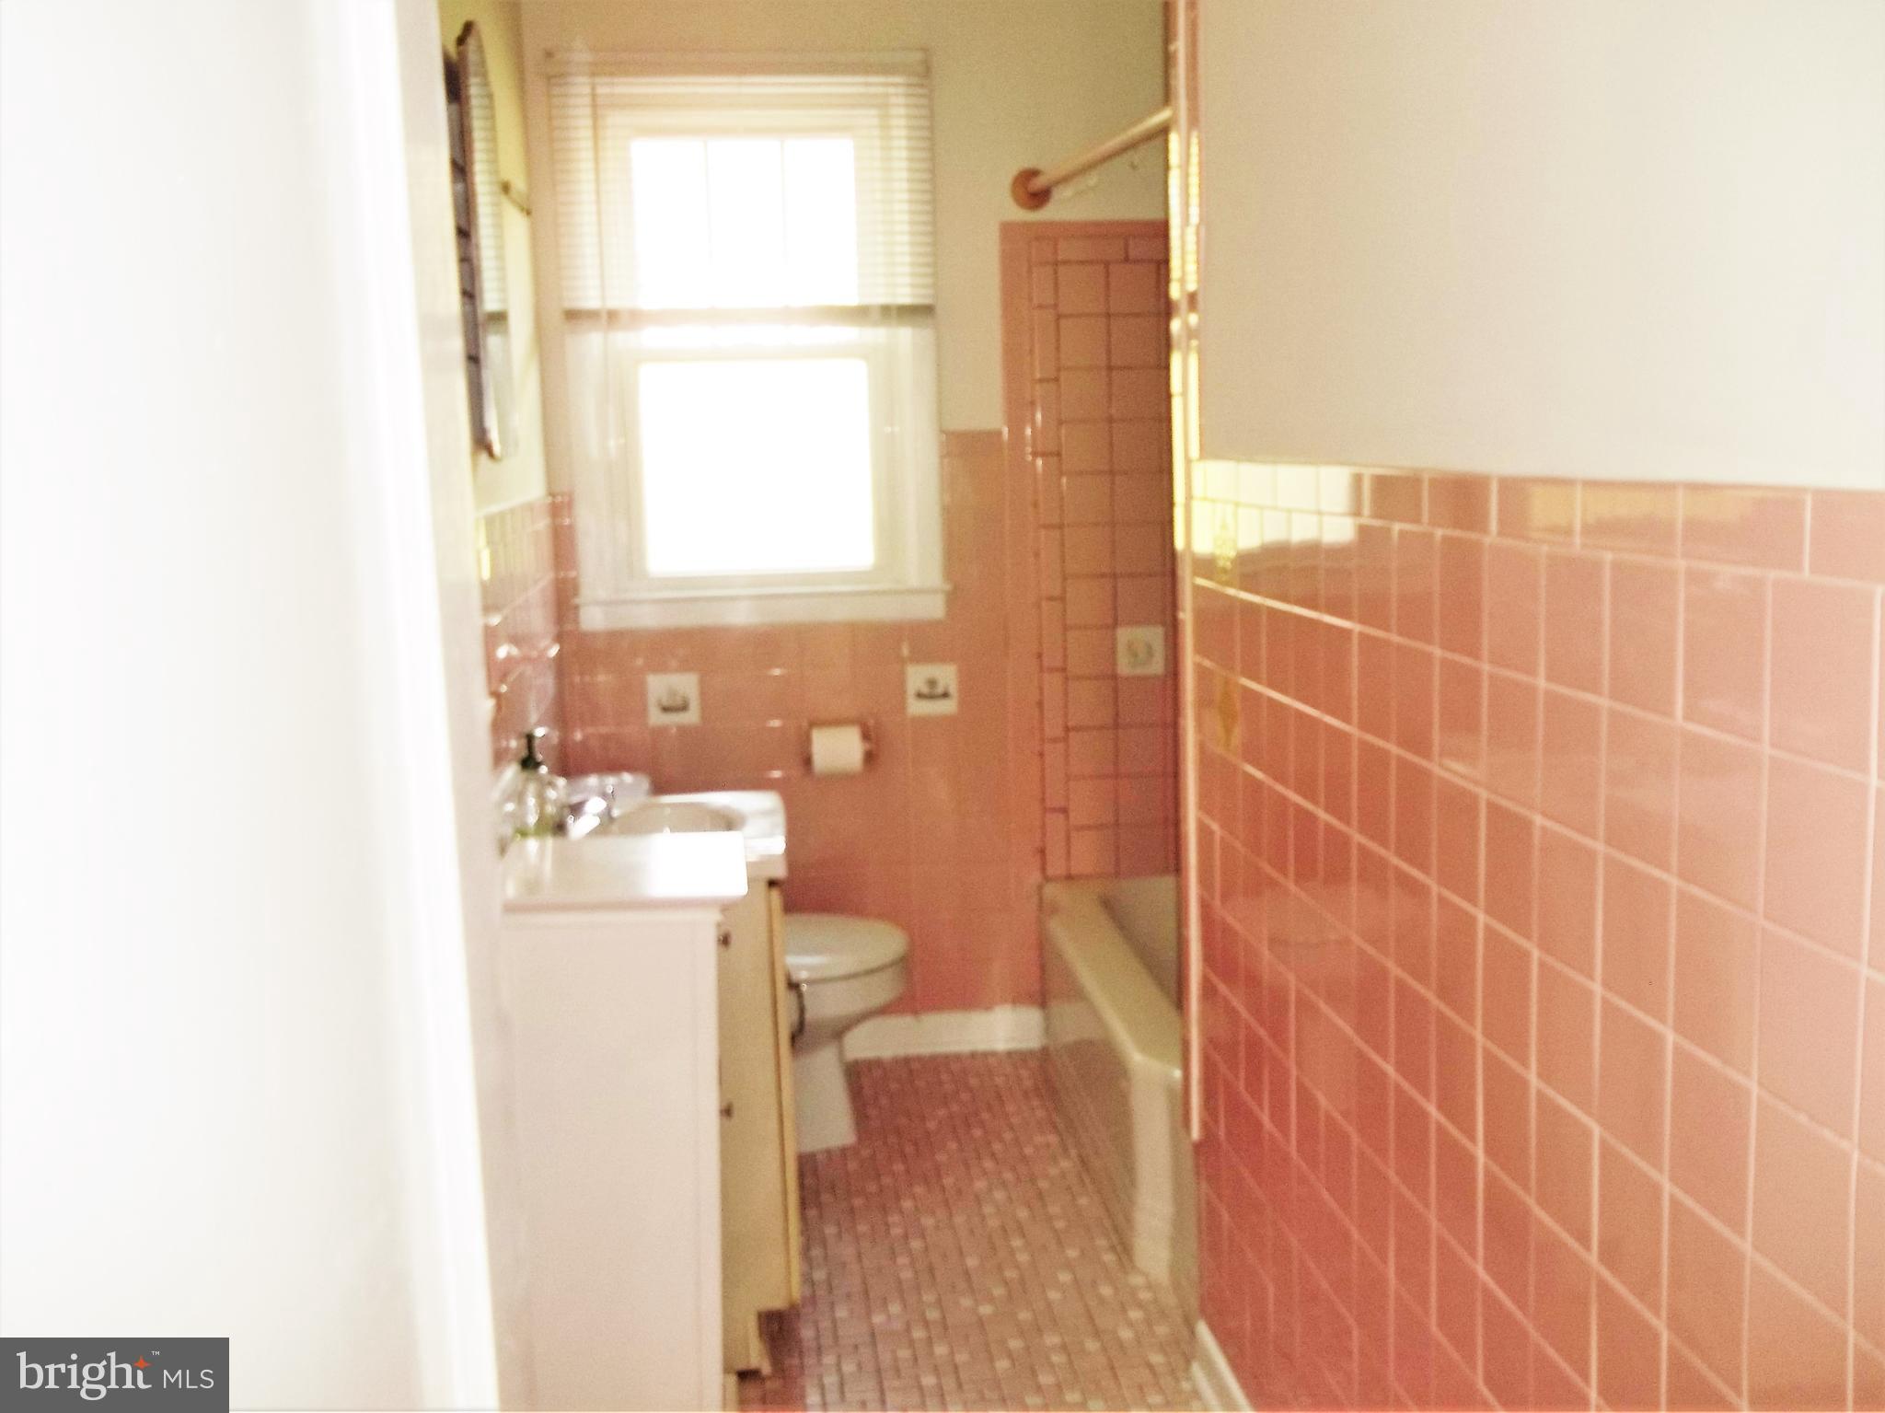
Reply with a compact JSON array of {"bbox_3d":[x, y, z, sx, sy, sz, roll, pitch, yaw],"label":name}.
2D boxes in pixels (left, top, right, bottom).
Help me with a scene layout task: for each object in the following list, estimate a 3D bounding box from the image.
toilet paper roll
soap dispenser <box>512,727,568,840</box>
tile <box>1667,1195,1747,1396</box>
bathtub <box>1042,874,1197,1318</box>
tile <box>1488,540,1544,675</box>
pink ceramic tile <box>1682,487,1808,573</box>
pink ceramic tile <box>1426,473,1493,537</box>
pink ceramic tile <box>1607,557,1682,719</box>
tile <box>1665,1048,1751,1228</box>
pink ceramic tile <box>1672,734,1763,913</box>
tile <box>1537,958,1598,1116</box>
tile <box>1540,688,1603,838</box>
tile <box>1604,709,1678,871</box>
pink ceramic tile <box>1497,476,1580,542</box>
[{"bbox_3d":[-0.219,0.090,3.672,0.108,0.108,0.108,-3,8,-6],"label":"toilet paper roll"},{"bbox_3d":[-0.607,0.118,2.622,0.078,0.172,0.075,-3,9,-7],"label":"soap dispenser"},{"bbox_3d":[0.523,0.398,1.186,0.010,0.107,0.105,-3,9,-6],"label":"tile"},{"bbox_3d":[0.649,0.686,3.438,0.740,0.410,1.340,-3,9,-7],"label":"bathtub"},{"bbox_3d":[0.472,-0.080,1.427,0.010,0.107,0.105,-3,9,-6],"label":"tile"},{"bbox_3d":[0.527,-0.120,1.135,0.010,0.053,0.152,-3,8,-6],"label":"pink ceramic tile"},{"bbox_3d":[0.456,-0.177,1.521,0.010,0.052,0.148,-3,9,-6],"label":"pink ceramic tile"},{"bbox_3d":[0.496,-0.050,1.223,0.010,0.107,0.105,-3,9,-6],"label":"pink ceramic tile"},{"bbox_3d":[0.520,0.290,1.169,0.010,0.107,0.105,-3,9,-6],"label":"tile"},{"bbox_3d":[0.532,0.076,1.184,0.010,0.110,0.108,-3,8,-6],"label":"pink ceramic tile"},{"bbox_3d":[0.515,0.271,1.432,0.010,0.110,0.108,-3,8,-6],"label":"tile"},{"bbox_3d":[0.499,0.044,1.375,0.009,0.110,0.105,-3,9,-7],"label":"tile"},{"bbox_3d":[0.520,0.061,1.292,0.010,0.110,0.108,-3,8,-6],"label":"tile"},{"bbox_3d":[0.493,-0.163,1.438,0.010,0.053,0.152,-3,8,-6],"label":"pink ceramic tile"}]

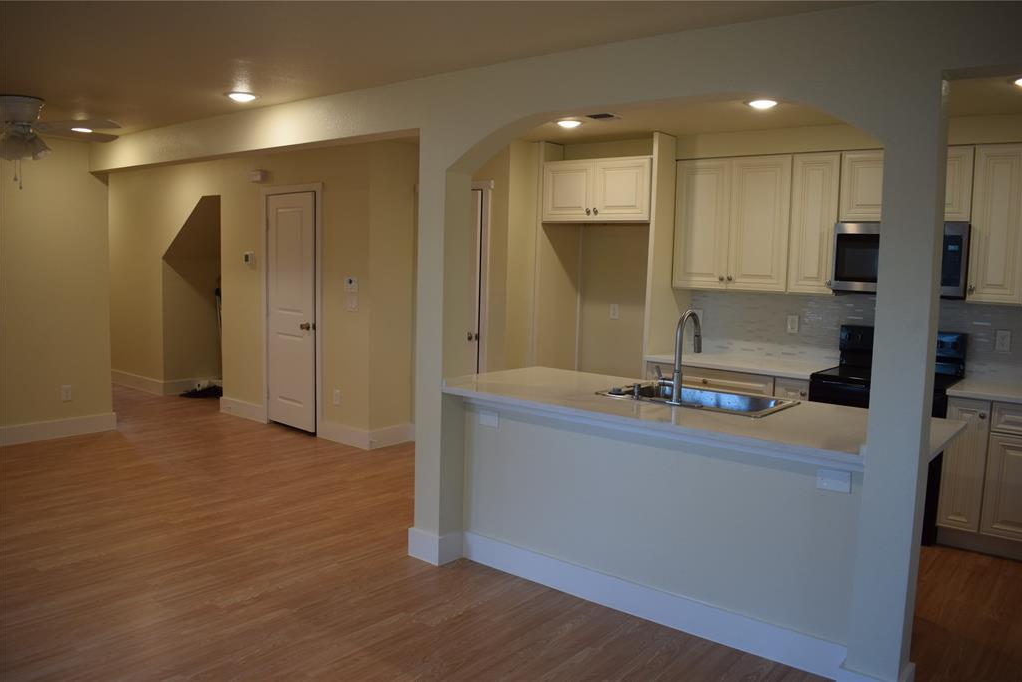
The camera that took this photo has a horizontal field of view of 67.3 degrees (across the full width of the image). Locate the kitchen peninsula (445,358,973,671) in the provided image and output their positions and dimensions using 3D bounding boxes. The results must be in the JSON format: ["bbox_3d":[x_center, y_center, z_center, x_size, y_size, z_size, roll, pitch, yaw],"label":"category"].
[{"bbox_3d":[0.737,0.738,3.662,2.300,0.920,1.015,6,7,38],"label":"kitchen peninsula"}]

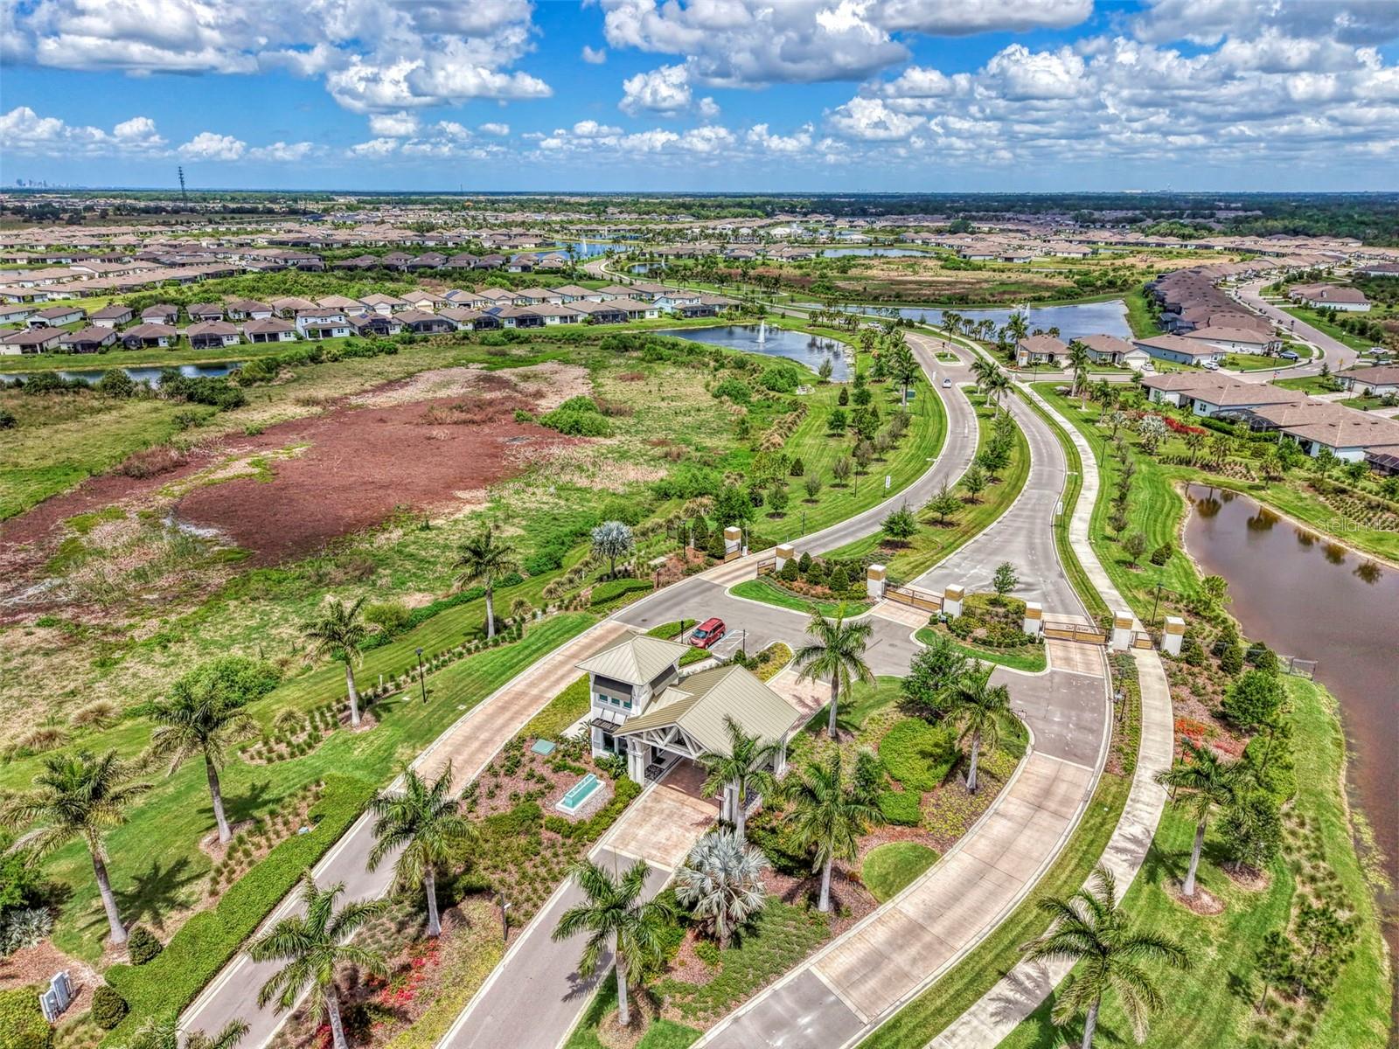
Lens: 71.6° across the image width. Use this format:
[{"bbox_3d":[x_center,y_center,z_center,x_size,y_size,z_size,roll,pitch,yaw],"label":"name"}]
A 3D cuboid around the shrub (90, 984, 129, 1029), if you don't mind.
[{"bbox_3d":[-32.180,26.491,53.063,1.850,2.200,1.850,0,19,0],"label":"shrub"}]

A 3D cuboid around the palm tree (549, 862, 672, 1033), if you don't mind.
[{"bbox_3d":[-4.396,22.660,51.714,6.000,10.300,6.000,0,19,0],"label":"palm tree"}]

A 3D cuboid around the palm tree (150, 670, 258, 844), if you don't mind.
[{"bbox_3d":[-32.191,15.868,63.985,7.100,12.110,7.100,0,19,0],"label":"palm tree"}]

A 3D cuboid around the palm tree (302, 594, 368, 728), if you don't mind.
[{"bbox_3d":[-29.045,11.450,78.587,5.430,10.930,5.430,0,19,0],"label":"palm tree"}]

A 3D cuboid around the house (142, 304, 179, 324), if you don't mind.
[{"bbox_3d":[-185.478,-72.393,334.122,10.900,5.300,20.000,-9,21,-24],"label":"house"}]

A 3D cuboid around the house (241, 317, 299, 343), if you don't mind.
[{"bbox_3d":[-131.281,-59.839,296.114,12.700,5.700,20.000,-11,22,-30],"label":"house"}]

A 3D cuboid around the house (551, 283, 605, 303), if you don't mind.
[{"bbox_3d":[-50.254,-95.698,401.766,12.200,5.600,22.000,-10,22,-27],"label":"house"}]

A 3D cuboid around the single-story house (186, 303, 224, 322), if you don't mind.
[{"bbox_3d":[-171.753,-73.805,336.494,11.500,5.500,20.500,-10,22,-28],"label":"single-story house"}]

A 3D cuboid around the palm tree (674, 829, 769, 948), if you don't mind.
[{"bbox_3d":[1.288,21.355,55.990,5.430,7.060,5.430,0,19,0],"label":"palm tree"}]

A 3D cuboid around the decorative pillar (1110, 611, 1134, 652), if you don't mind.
[{"bbox_3d":[42.294,10.769,97.065,1.450,3.420,1.450,5,20,14],"label":"decorative pillar"}]

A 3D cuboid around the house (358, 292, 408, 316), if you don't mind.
[{"bbox_3d":[-119.373,-83.318,365.601,12.300,5.600,20.000,-13,23,-33],"label":"house"}]

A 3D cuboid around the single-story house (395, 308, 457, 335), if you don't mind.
[{"bbox_3d":[-90.559,-66.517,314.869,12.600,5.500,22.000,-10,21,-27],"label":"single-story house"}]

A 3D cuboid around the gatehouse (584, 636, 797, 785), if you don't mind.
[{"bbox_3d":[-1.208,14.191,73.034,15.230,9.460,9.750,10,22,27],"label":"gatehouse"}]

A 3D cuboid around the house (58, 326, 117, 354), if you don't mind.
[{"bbox_3d":[-166.467,-50.847,264.255,10.300,5.600,20.000,-6,20,-17],"label":"house"}]

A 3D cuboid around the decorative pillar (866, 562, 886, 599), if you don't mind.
[{"bbox_3d":[19.524,6.348,107.283,1.420,3.280,1.420,15,24,37],"label":"decorative pillar"}]

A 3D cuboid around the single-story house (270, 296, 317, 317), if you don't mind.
[{"bbox_3d":[-146.343,-78.792,350.729,12.800,5.700,22.000,-10,22,-28],"label":"single-story house"}]

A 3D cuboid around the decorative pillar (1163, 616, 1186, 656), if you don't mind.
[{"bbox_3d":[46.881,11.094,95.973,1.457,3.371,1.457,4,20,12],"label":"decorative pillar"}]

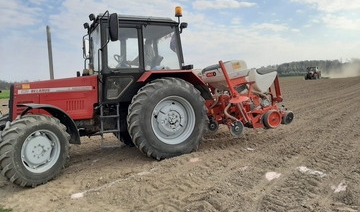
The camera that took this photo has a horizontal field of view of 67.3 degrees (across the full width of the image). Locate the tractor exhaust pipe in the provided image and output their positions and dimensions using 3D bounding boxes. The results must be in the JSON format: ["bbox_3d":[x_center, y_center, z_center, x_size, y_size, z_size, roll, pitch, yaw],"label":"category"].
[{"bbox_3d":[-2.412,-0.997,5.068,0.070,1.020,0.070,-6,7,-28],"label":"tractor exhaust pipe"}]

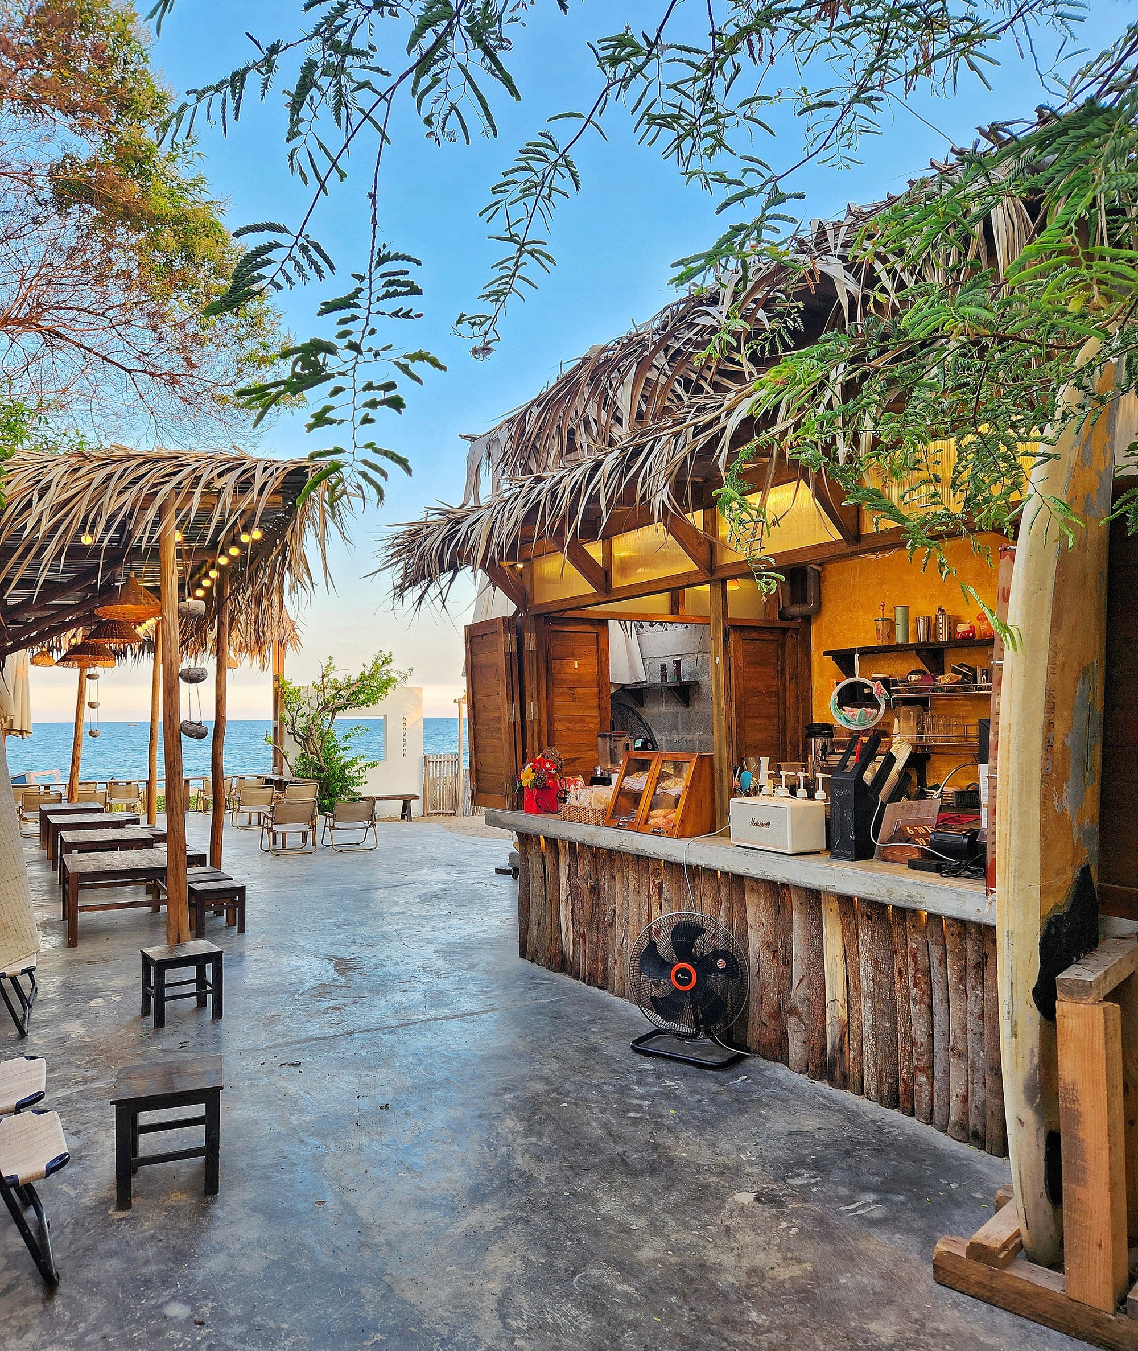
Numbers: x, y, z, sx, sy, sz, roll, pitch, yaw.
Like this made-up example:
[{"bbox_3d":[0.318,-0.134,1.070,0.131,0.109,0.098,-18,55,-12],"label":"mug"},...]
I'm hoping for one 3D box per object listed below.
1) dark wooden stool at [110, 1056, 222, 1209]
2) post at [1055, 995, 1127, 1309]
[{"bbox_3d":[-1.173,1.338,2.974,0.282,0.295,0.298,0,-2,-19],"label":"dark wooden stool"},{"bbox_3d":[1.143,1.028,2.197,0.095,0.629,0.096,2,-3,-45],"label":"post"}]

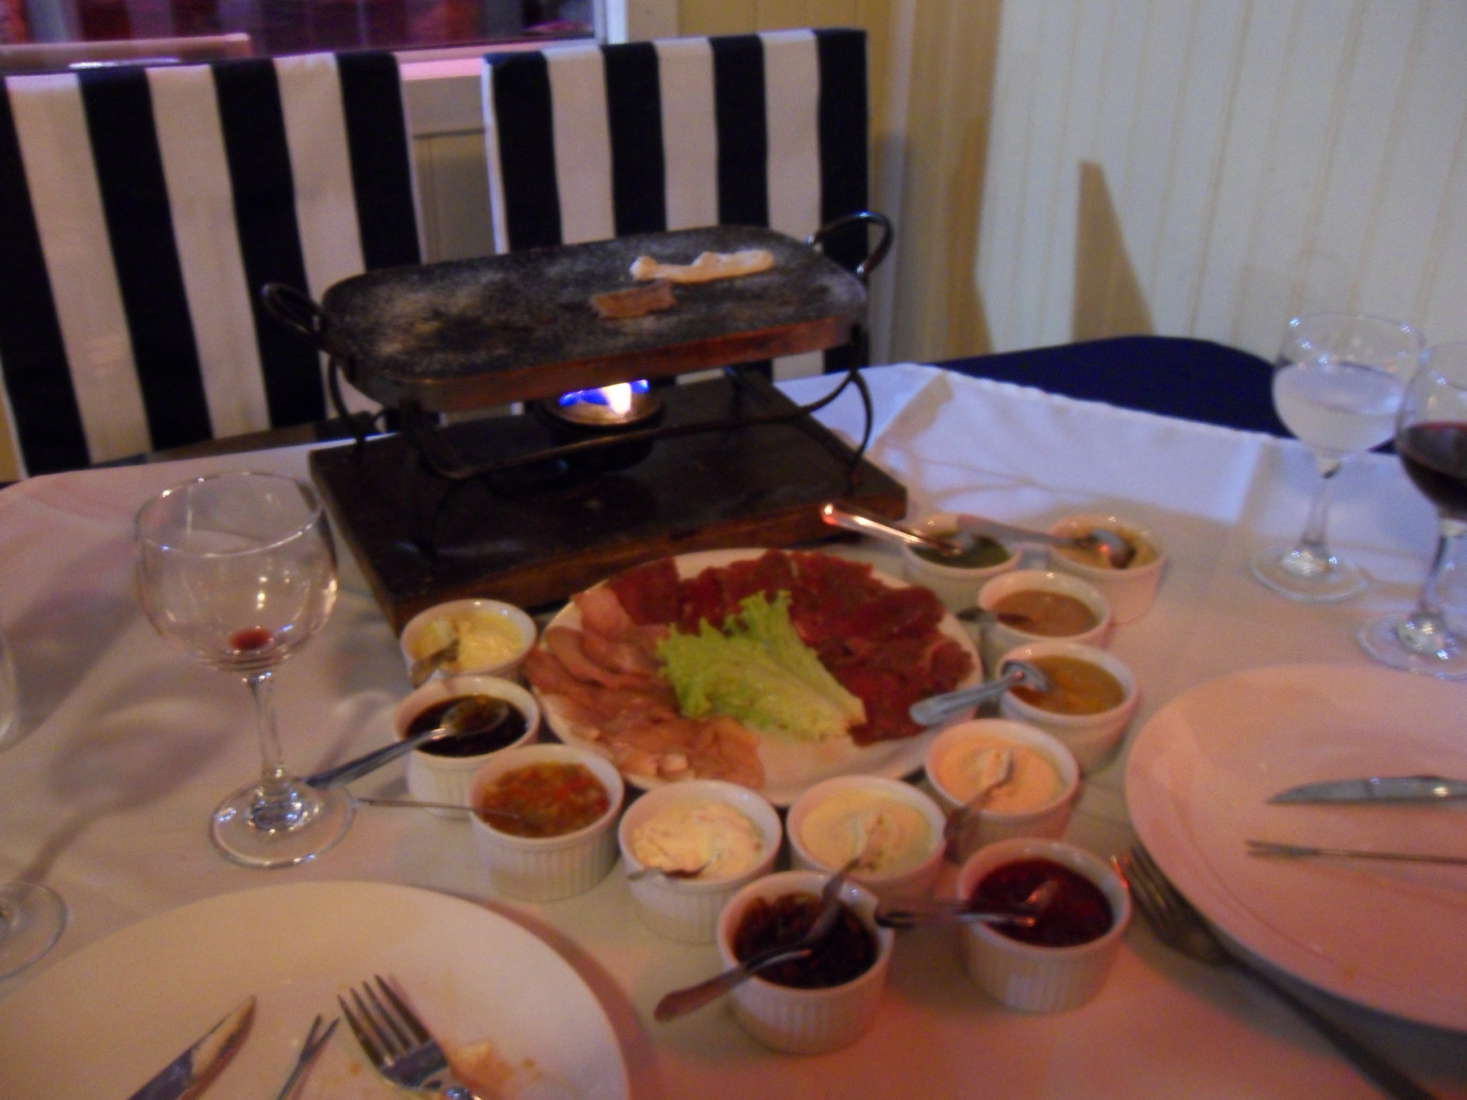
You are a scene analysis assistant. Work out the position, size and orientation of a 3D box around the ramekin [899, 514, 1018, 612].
[{"bbox_3d":[0.143,0.012,0.943,0.075,0.040,0.075,1,30,0],"label":"ramekin"}]

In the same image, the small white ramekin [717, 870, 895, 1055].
[{"bbox_3d":[0.031,0.180,0.649,0.075,0.040,0.075,1,30,0],"label":"small white ramekin"}]

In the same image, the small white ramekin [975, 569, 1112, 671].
[{"bbox_3d":[0.182,0.049,0.880,0.075,0.040,0.075,1,30,0],"label":"small white ramekin"}]

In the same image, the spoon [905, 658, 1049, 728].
[{"bbox_3d":[0.123,0.073,0.734,0.027,0.019,0.122,27,22,38],"label":"spoon"}]

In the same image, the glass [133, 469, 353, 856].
[{"bbox_3d":[-0.213,0.058,0.665,0.086,0.168,0.086,1,29,0],"label":"glass"}]

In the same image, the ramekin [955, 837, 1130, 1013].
[{"bbox_3d":[0.138,0.169,0.670,0.075,0.040,0.075,1,30,0],"label":"ramekin"}]

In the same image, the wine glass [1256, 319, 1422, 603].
[{"bbox_3d":[0.358,-0.053,0.885,0.082,0.159,0.082,1,29,0],"label":"wine glass"}]

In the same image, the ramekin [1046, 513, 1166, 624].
[{"bbox_3d":[0.235,0.013,0.944,0.075,0.040,0.075,1,30,0],"label":"ramekin"}]

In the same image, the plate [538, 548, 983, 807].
[{"bbox_3d":[0.015,0.071,0.856,0.254,0.024,0.254,0,30,0],"label":"plate"}]

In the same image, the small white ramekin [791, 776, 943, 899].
[{"bbox_3d":[0.058,0.138,0.660,0.070,0.038,0.070,1,29,0],"label":"small white ramekin"}]

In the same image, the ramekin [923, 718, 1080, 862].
[{"bbox_3d":[0.125,0.116,0.700,0.070,0.038,0.070,1,29,0],"label":"ramekin"}]

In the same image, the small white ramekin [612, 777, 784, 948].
[{"bbox_3d":[-0.016,0.148,0.705,0.075,0.040,0.075,1,30,0],"label":"small white ramekin"}]

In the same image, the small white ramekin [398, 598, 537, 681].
[{"bbox_3d":[-0.139,0.061,0.793,0.070,0.038,0.070,1,29,0],"label":"small white ramekin"}]

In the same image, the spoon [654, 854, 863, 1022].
[{"bbox_3d":[0.016,0.172,0.625,0.026,0.017,0.130,28,26,38],"label":"spoon"}]

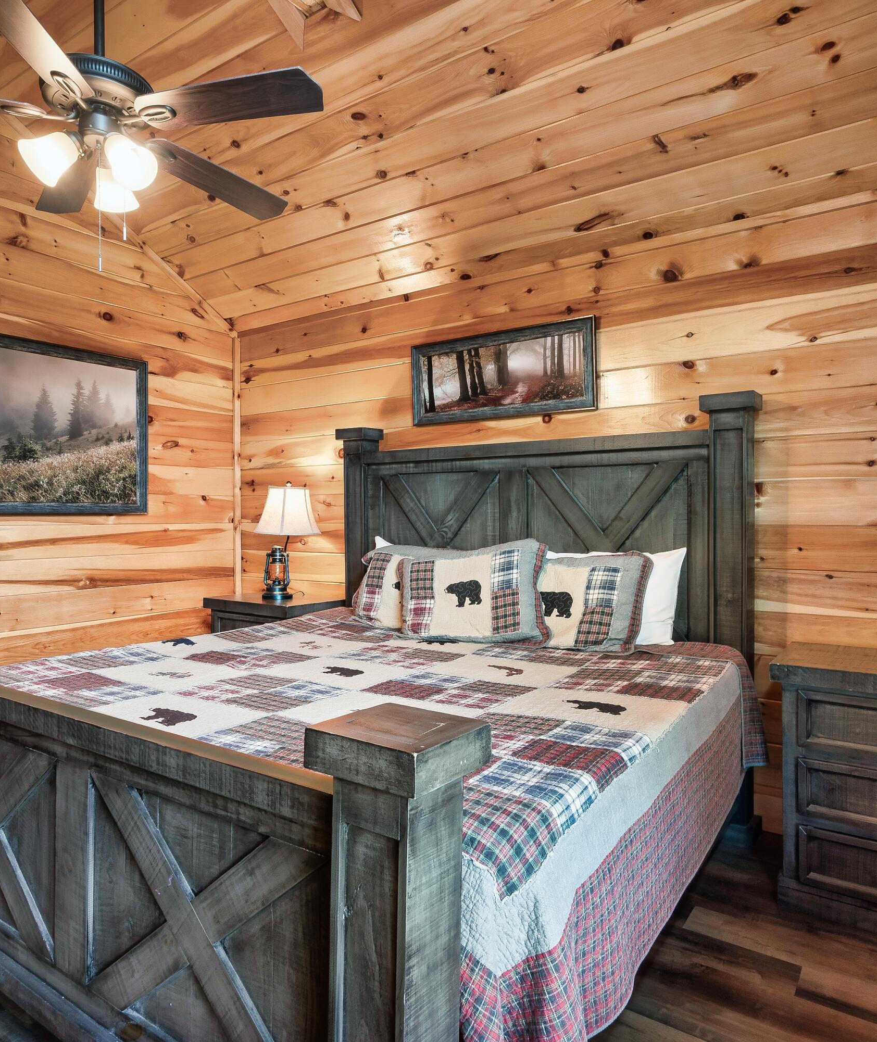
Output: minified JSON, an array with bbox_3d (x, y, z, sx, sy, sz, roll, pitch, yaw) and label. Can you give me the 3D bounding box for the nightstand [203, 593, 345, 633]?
[{"bbox_3d":[-0.967,0.861,4.077,0.703,0.806,0.474,0,0,34],"label":"nightstand"}]

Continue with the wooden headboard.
[{"bbox_3d":[0.371,0.387,3.297,2.112,1.759,0.209,0,0,34],"label":"wooden headboard"}]

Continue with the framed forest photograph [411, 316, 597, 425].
[{"bbox_3d":[0.295,-0.729,3.502,1.030,0.432,0.032,0,0,34],"label":"framed forest photograph"}]

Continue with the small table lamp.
[{"bbox_3d":[-0.895,0.114,4.067,0.390,0.687,0.390,0,0,0],"label":"small table lamp"}]

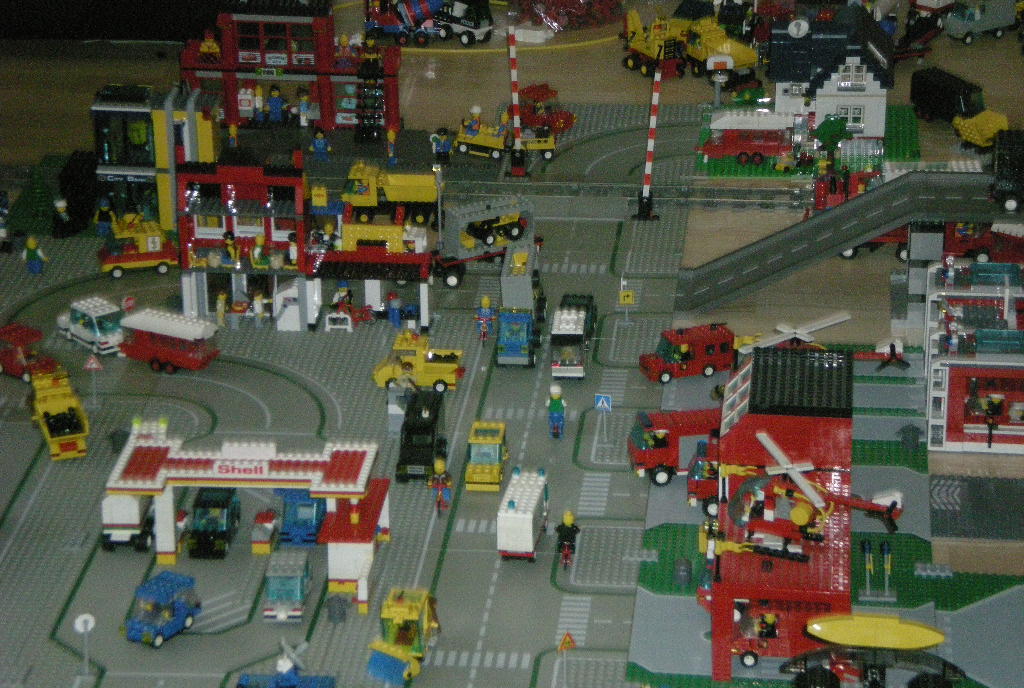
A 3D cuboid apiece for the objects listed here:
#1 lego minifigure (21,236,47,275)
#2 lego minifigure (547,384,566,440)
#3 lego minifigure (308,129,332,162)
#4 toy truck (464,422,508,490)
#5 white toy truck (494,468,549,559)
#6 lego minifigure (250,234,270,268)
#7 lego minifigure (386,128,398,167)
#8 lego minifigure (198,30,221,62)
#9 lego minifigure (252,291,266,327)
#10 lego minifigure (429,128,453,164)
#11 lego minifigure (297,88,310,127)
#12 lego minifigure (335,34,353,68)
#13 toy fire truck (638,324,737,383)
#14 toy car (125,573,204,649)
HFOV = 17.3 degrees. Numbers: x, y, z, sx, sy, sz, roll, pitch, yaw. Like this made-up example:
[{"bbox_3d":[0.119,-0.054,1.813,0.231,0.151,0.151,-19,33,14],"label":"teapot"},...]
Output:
[{"bbox_3d":[-0.517,-0.097,3.653,0.027,0.040,0.016,-10,24,-23],"label":"lego minifigure"},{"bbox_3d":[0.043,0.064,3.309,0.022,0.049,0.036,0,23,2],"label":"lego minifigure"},{"bbox_3d":[-0.231,-0.240,4.060,0.025,0.041,0.014,-3,23,-7],"label":"lego minifigure"},{"bbox_3d":[-0.024,0.105,3.215,0.033,0.046,0.093,2,23,5],"label":"toy truck"},{"bbox_3d":[0.011,0.155,3.073,0.034,0.062,0.090,3,23,9],"label":"white toy truck"},{"bbox_3d":[-0.261,-0.100,3.526,0.022,0.031,0.024,1,22,5],"label":"lego minifigure"},{"bbox_3d":[-0.142,-0.233,4.004,0.014,0.041,0.025,-3,22,-6],"label":"lego minifigure"},{"bbox_3d":[-0.370,-0.360,4.112,0.027,0.041,0.016,4,22,10],"label":"lego minifigure"},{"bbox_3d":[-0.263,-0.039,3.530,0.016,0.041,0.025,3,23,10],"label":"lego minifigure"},{"bbox_3d":[-0.082,-0.232,3.978,0.027,0.042,0.016,4,22,10],"label":"lego minifigure"},{"bbox_3d":[-0.253,-0.287,4.115,0.016,0.041,0.021,18,28,37],"label":"lego minifigure"},{"bbox_3d":[-0.205,-0.359,4.128,0.025,0.041,0.014,0,22,1],"label":"lego minifigure"},{"bbox_3d":[0.180,0.008,3.444,0.094,0.047,0.035,-8,24,-16],"label":"toy fire truck"},{"bbox_3d":[-0.301,0.227,2.878,0.039,0.042,0.067,12,25,28],"label":"toy car"}]

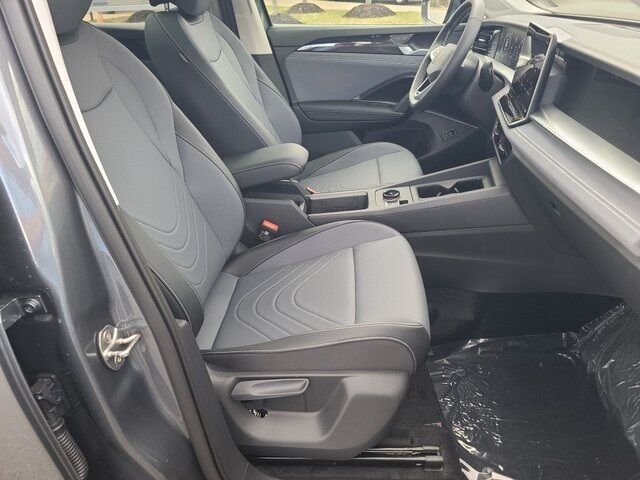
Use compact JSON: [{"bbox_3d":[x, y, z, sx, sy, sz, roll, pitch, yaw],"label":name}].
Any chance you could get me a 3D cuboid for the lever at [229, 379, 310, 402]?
[{"bbox_3d":[-0.107,0.334,1.018,0.167,0.038,0.040,-3,30,3],"label":"lever"}]

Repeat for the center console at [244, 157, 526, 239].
[{"bbox_3d":[0.190,-0.112,1.462,0.825,0.170,0.220,-5,30,4],"label":"center console"}]

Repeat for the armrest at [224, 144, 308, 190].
[{"bbox_3d":[-0.170,-0.233,1.399,0.295,0.090,0.180,-2,30,3],"label":"armrest"}]

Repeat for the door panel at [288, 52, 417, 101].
[{"bbox_3d":[0.170,-0.688,1.947,0.585,0.210,0.060,1,31,1],"label":"door panel"}]

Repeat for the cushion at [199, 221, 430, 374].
[{"bbox_3d":[0.016,0.129,1.219,0.520,0.170,0.510,-3,30,3],"label":"cushion"}]

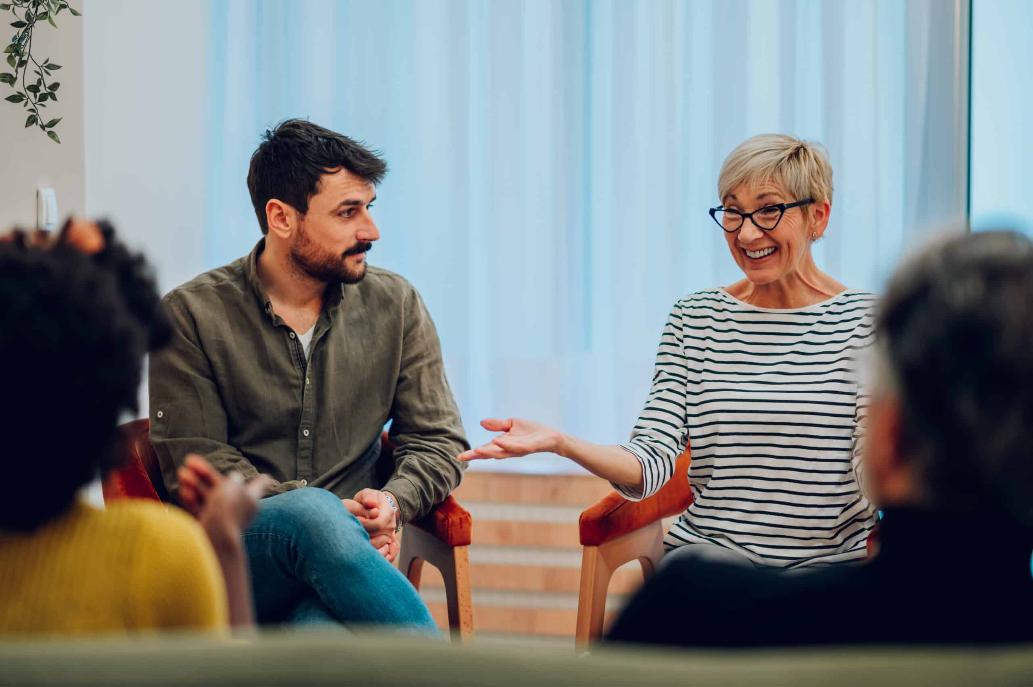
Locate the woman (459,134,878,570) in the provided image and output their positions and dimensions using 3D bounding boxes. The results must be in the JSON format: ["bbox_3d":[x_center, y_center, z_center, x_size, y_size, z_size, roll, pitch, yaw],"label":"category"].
[{"bbox_3d":[0.290,0.301,3.848,0.580,1.270,0.760,1,4,15],"label":"woman"}]

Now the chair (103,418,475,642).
[{"bbox_3d":[-0.404,0.526,3.994,0.580,0.800,0.580,-1,4,-20],"label":"chair"}]

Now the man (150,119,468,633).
[{"bbox_3d":[-0.290,0.293,3.808,0.550,1.290,0.800,-1,4,-16],"label":"man"}]

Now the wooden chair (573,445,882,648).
[{"bbox_3d":[0.411,0.526,3.994,0.580,0.800,0.580,1,4,20],"label":"wooden chair"}]

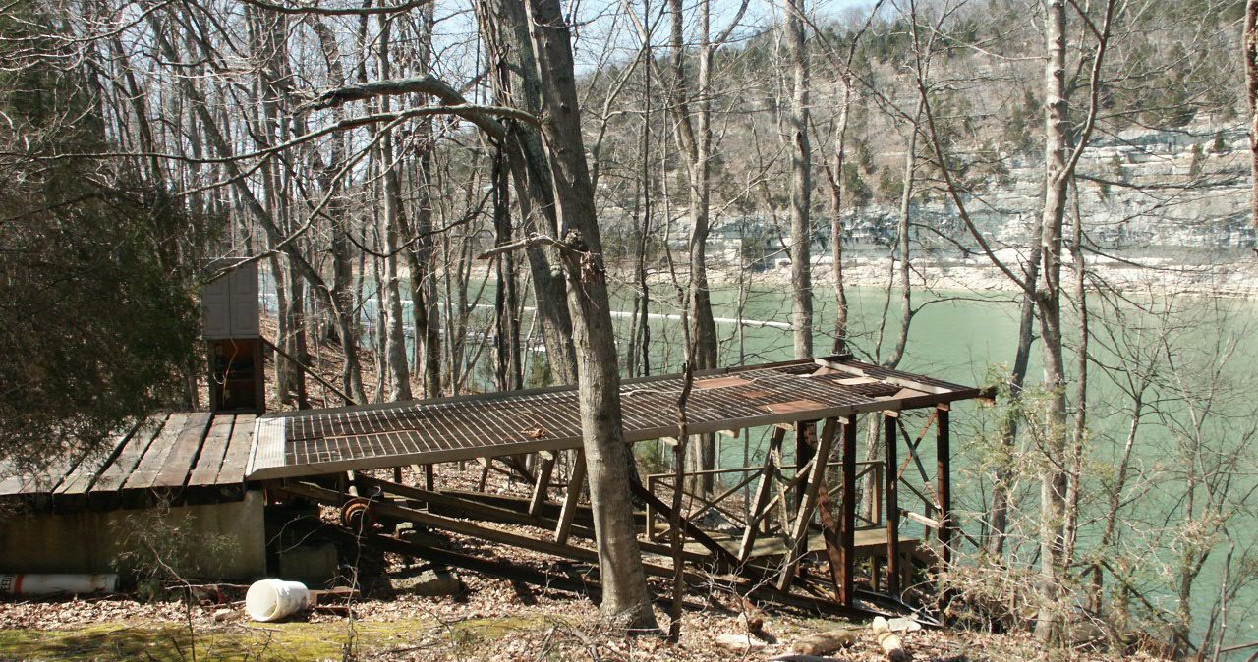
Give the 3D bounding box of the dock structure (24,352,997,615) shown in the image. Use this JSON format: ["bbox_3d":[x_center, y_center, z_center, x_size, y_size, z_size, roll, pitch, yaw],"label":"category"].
[{"bbox_3d":[-1.117,2.031,11.342,10.000,2.500,3.200,-4,7,-20],"label":"dock structure"}]

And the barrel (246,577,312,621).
[{"bbox_3d":[-2.650,2.045,7.730,0.305,0.305,0.370,0,-11,23],"label":"barrel"}]

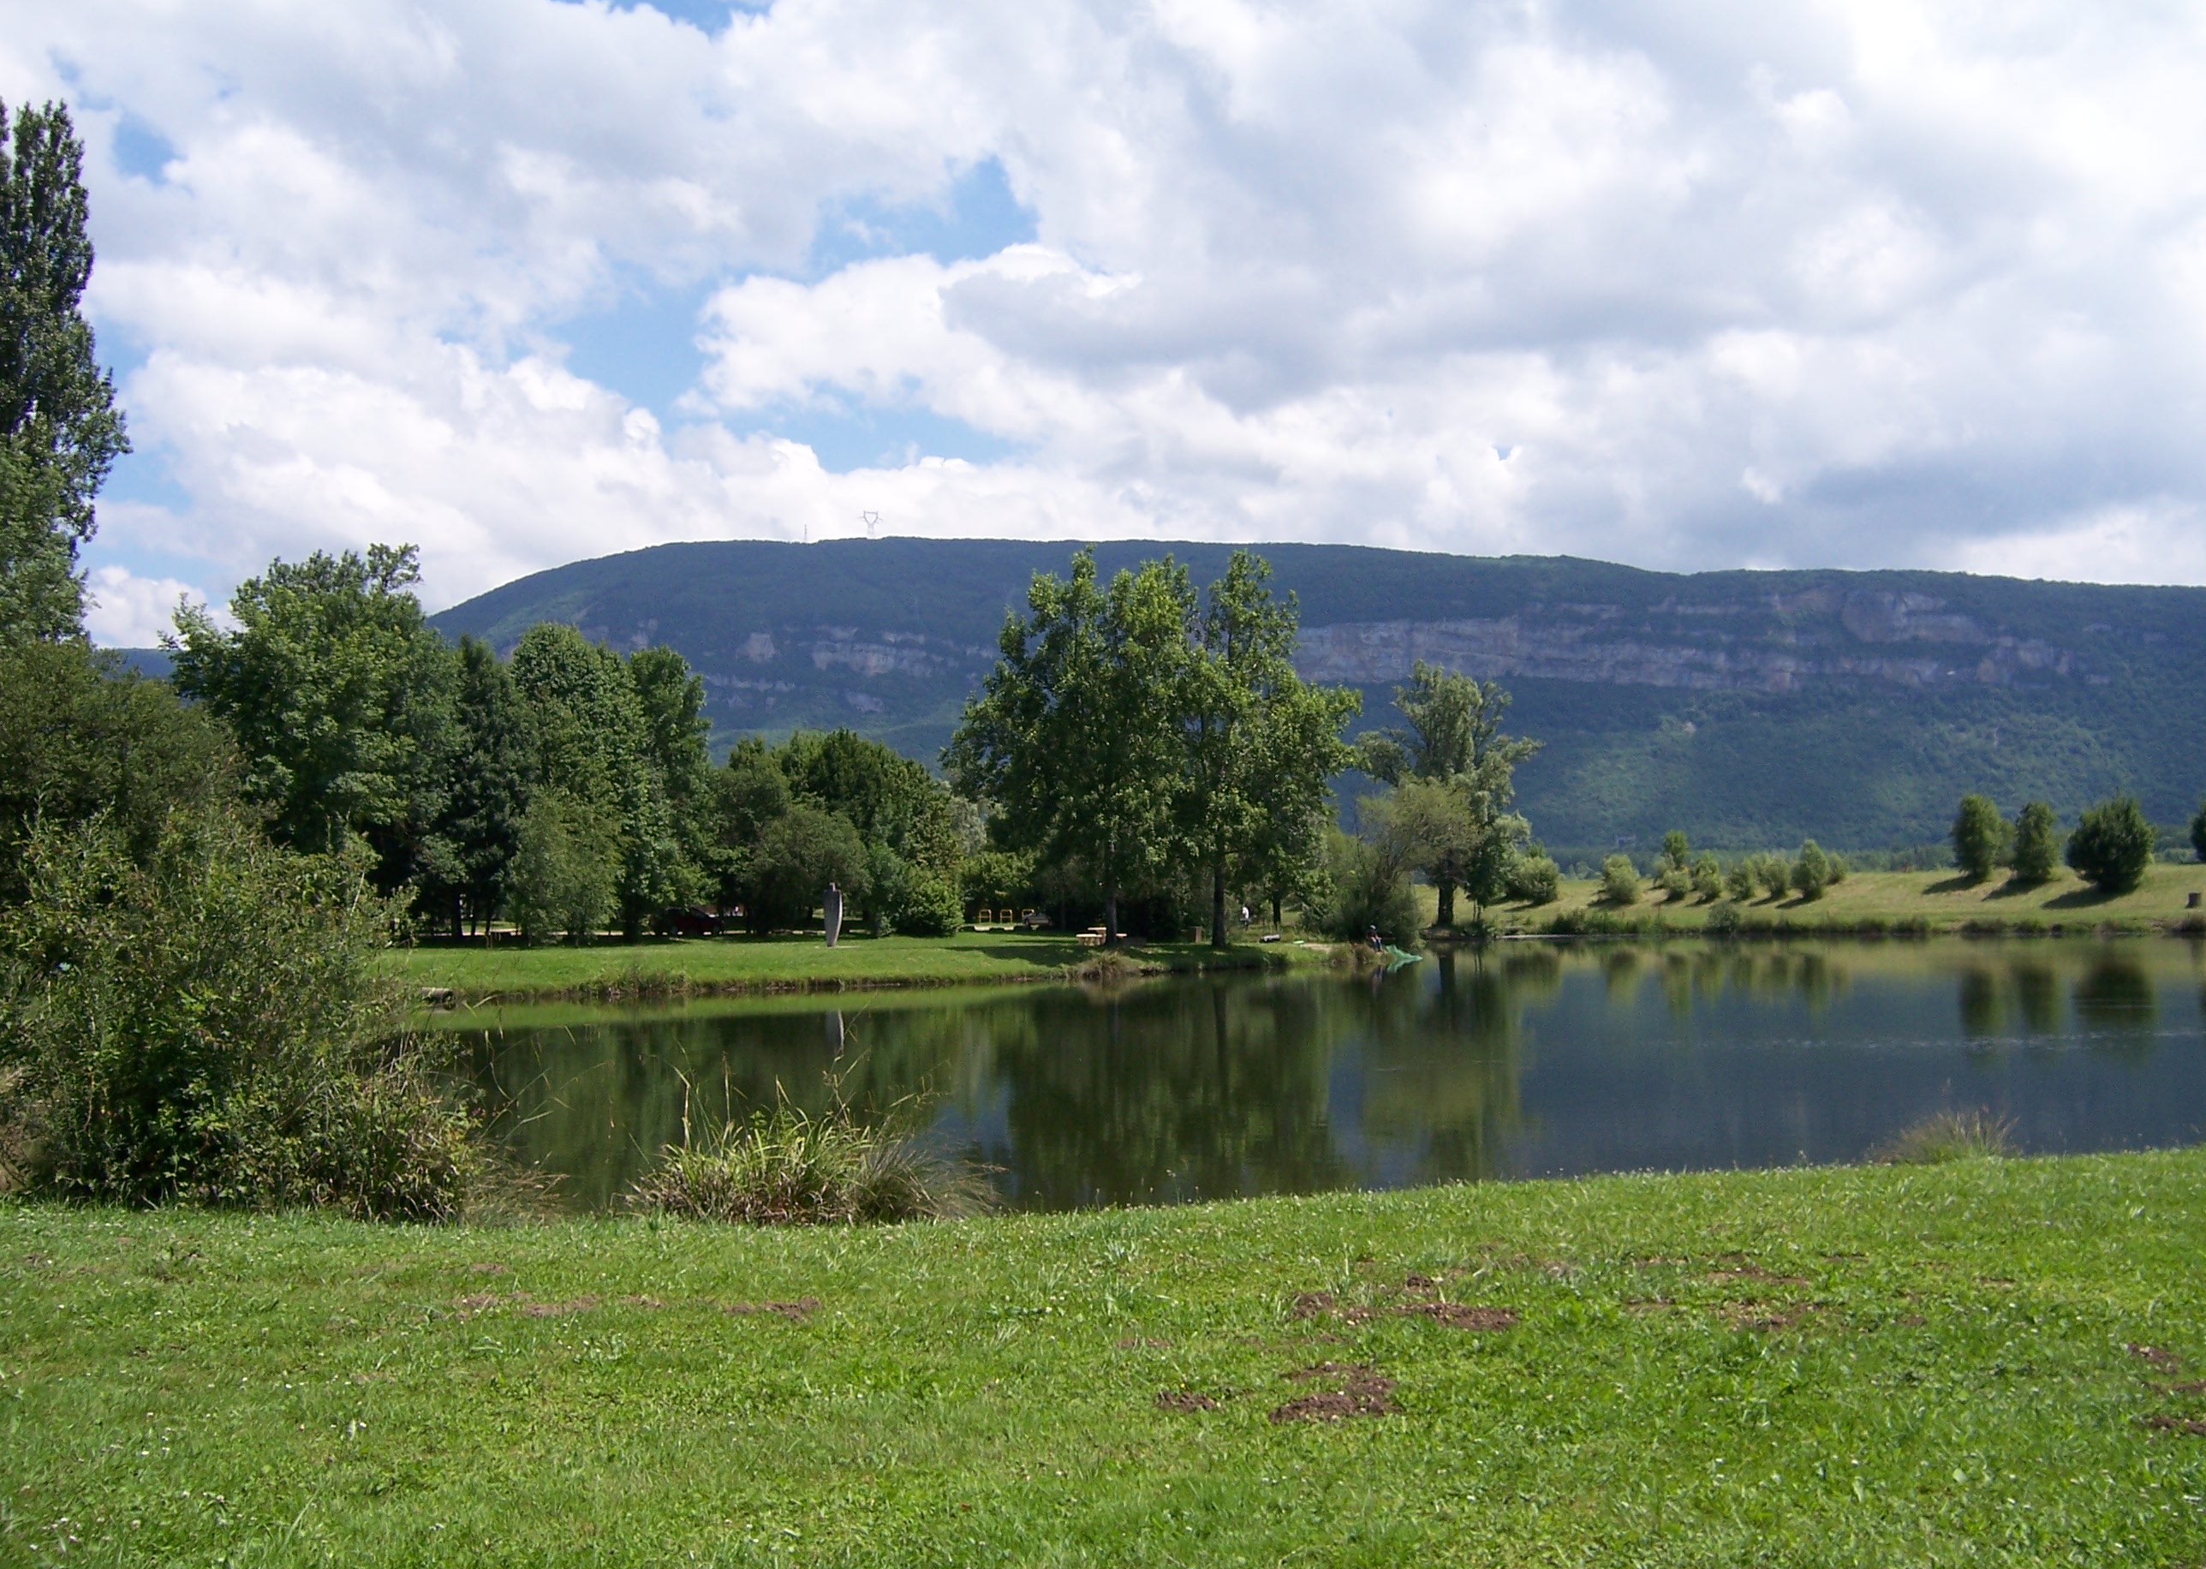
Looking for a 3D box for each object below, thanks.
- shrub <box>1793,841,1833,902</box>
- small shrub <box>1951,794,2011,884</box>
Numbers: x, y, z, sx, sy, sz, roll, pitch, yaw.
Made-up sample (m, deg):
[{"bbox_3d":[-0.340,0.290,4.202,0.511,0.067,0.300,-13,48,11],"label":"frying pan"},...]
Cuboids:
[{"bbox_3d":[65.760,7.990,195.150,3.340,5.590,3.340,0,-3,0],"label":"shrub"},{"bbox_3d":[84.510,5.200,203.230,5.270,8.740,5.270,0,-3,0],"label":"small shrub"}]

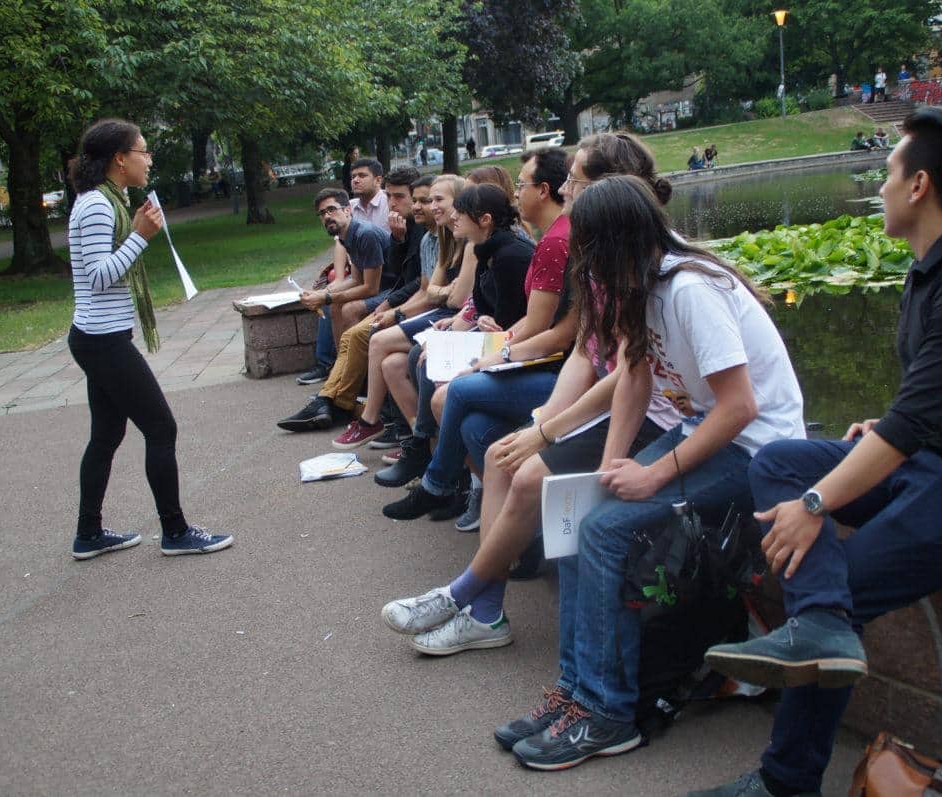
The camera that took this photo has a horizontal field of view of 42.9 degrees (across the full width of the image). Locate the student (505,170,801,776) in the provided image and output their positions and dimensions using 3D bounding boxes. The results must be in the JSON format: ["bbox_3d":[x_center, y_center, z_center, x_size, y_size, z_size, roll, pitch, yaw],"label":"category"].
[{"bbox_3d":[0.409,0.134,2.890,0.800,1.340,0.500,-9,12,-15],"label":"student"}]

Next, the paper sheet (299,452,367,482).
[{"bbox_3d":[-0.675,0.319,5.781,0.330,0.030,0.370,-9,12,-19],"label":"paper sheet"}]

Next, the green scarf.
[{"bbox_3d":[-1.255,-0.480,4.413,0.190,0.631,0.220,-6,12,-4],"label":"green scarf"}]

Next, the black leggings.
[{"bbox_3d":[-1.352,0.136,4.692,0.460,0.860,0.350,-6,12,-6],"label":"black leggings"}]

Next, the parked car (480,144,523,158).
[{"bbox_3d":[3.088,-24.167,117.501,4.300,1.480,1.780,-5,12,0],"label":"parked car"}]

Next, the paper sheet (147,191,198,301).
[{"bbox_3d":[-1.090,-0.561,4.379,0.040,0.408,0.290,-19,12,-12],"label":"paper sheet"}]

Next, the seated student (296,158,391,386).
[{"bbox_3d":[-0.874,-0.864,7.998,0.840,1.390,0.500,-16,16,-42],"label":"seated student"}]

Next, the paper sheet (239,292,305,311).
[{"bbox_3d":[-1.454,-0.717,8.733,0.440,0.040,0.400,-9,12,-19],"label":"paper sheet"}]

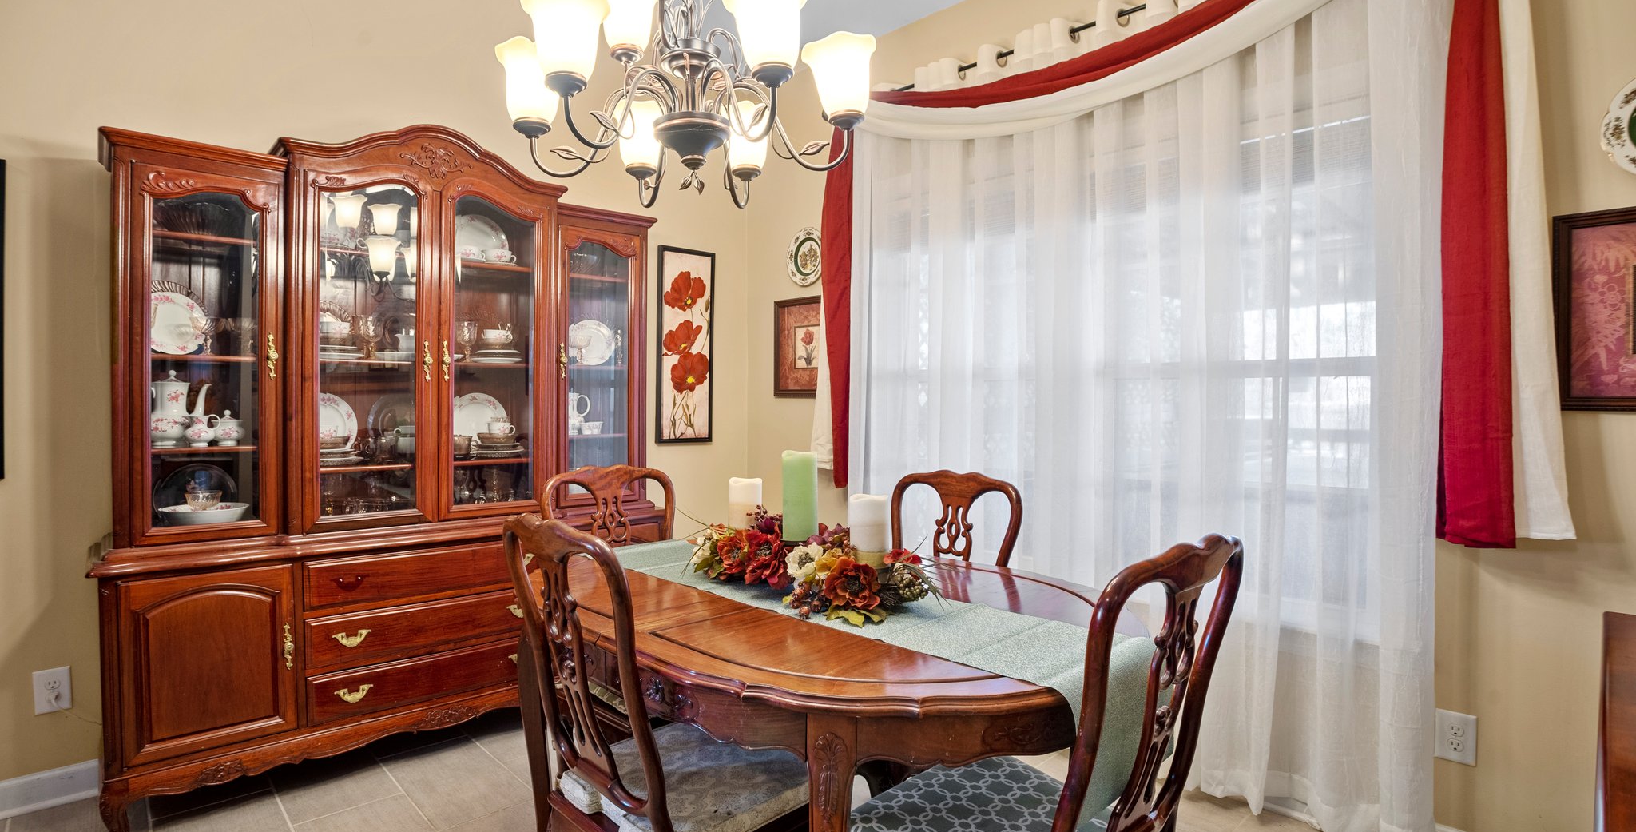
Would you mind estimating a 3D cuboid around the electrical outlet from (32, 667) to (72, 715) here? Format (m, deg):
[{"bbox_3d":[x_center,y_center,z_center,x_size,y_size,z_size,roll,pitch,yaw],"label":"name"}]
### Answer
[{"bbox_3d":[-2.183,0.784,2.204,0.079,0.124,0.008,0,1,-44],"label":"electrical outlet"}]

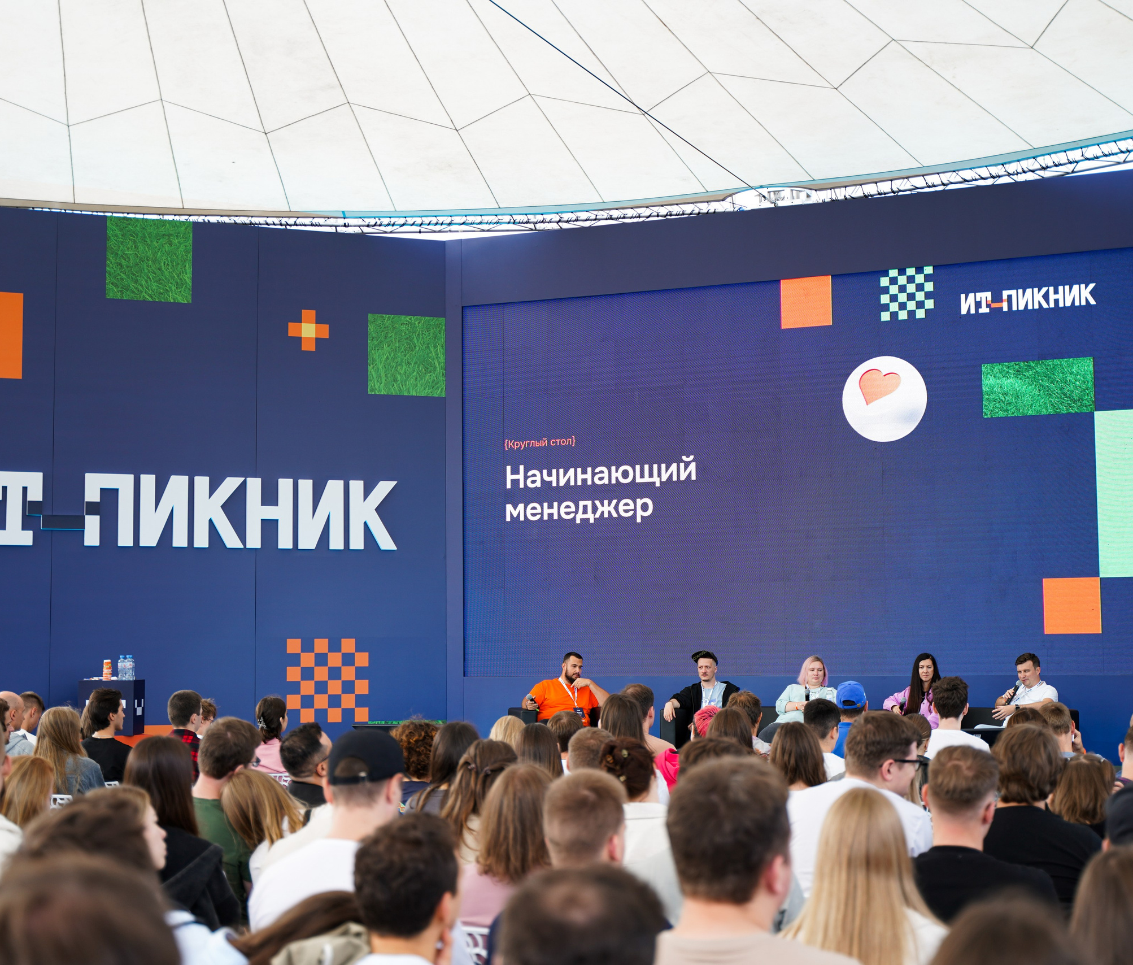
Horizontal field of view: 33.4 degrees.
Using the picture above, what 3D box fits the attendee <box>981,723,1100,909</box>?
[{"bbox_3d":[1.464,1.407,5.997,0.540,1.300,0.820,-1,-5,6],"label":"attendee"}]

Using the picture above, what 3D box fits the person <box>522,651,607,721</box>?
[{"bbox_3d":[0.017,2.014,15.534,0.700,1.220,0.950,-1,-5,6],"label":"person"}]

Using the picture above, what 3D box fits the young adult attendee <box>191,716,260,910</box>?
[{"bbox_3d":[-1.099,1.442,6.498,0.520,1.280,0.820,-1,-5,7],"label":"young adult attendee"}]

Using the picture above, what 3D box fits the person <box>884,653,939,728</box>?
[{"bbox_3d":[2.748,1.928,14.592,0.580,1.200,0.950,-2,-5,16],"label":"person"}]

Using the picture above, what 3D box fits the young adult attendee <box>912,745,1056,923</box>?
[{"bbox_3d":[1.044,1.338,4.997,0.540,1.300,0.820,-1,-5,6],"label":"young adult attendee"}]

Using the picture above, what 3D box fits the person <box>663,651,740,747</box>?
[{"bbox_3d":[1.099,1.974,15.186,0.660,1.230,0.950,-1,-5,10],"label":"person"}]

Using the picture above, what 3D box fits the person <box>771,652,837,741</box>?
[{"bbox_3d":[1.925,1.969,14.841,0.600,1.200,0.950,-2,-5,14],"label":"person"}]

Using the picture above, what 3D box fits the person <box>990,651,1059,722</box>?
[{"bbox_3d":[3.420,1.905,14.269,0.600,1.220,0.950,-4,-5,33],"label":"person"}]

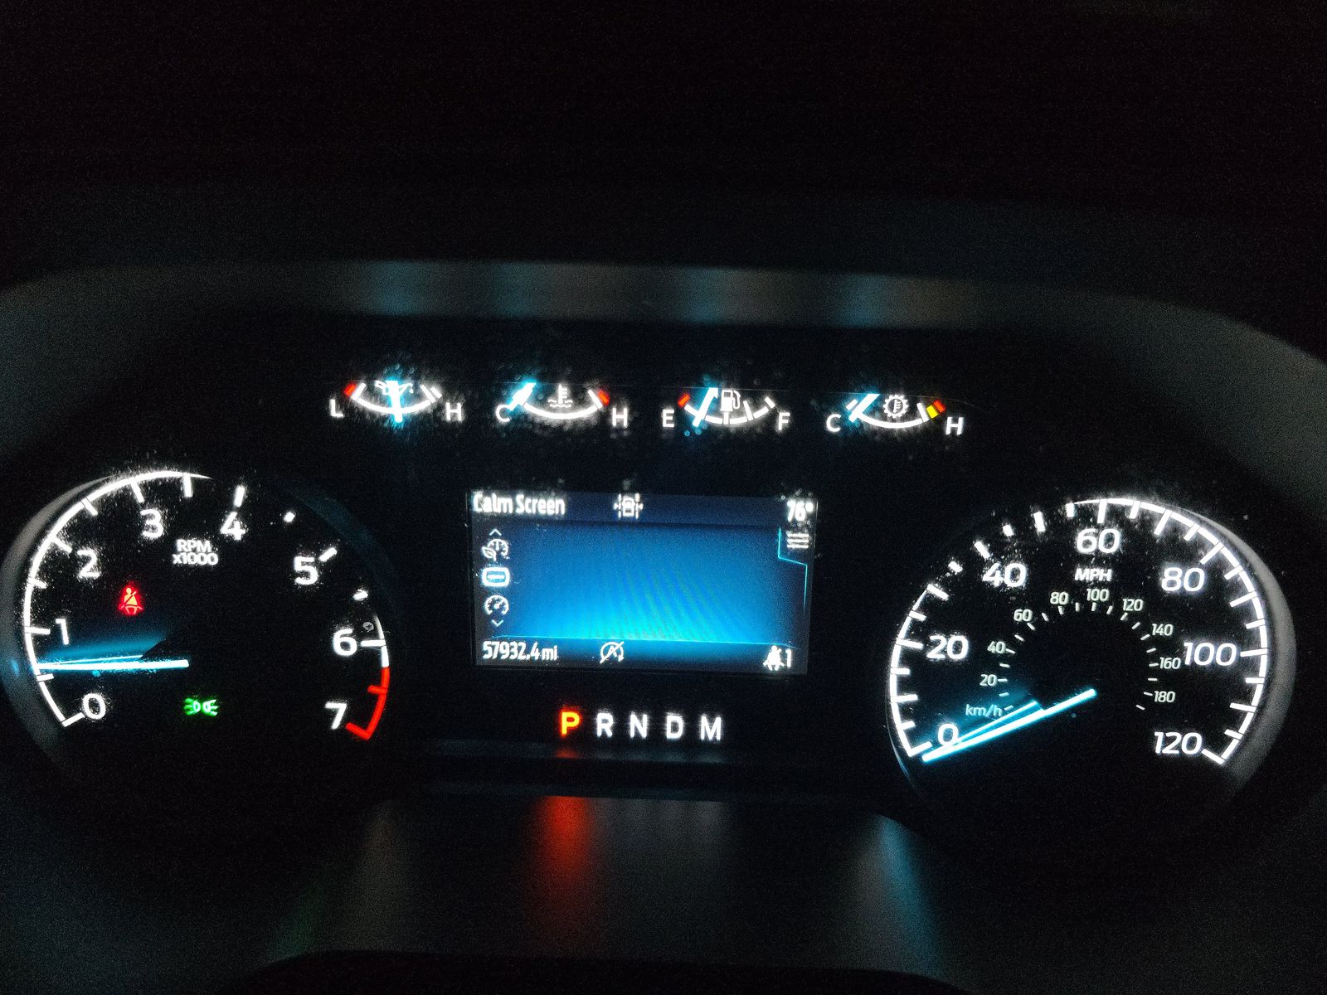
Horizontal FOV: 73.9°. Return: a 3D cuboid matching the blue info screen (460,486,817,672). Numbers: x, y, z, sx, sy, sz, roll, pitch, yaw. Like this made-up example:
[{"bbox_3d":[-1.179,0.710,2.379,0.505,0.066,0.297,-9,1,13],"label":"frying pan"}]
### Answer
[{"bbox_3d":[-0.006,0.023,0.249,0.095,0.052,0.010,1,14,0],"label":"blue info screen"}]

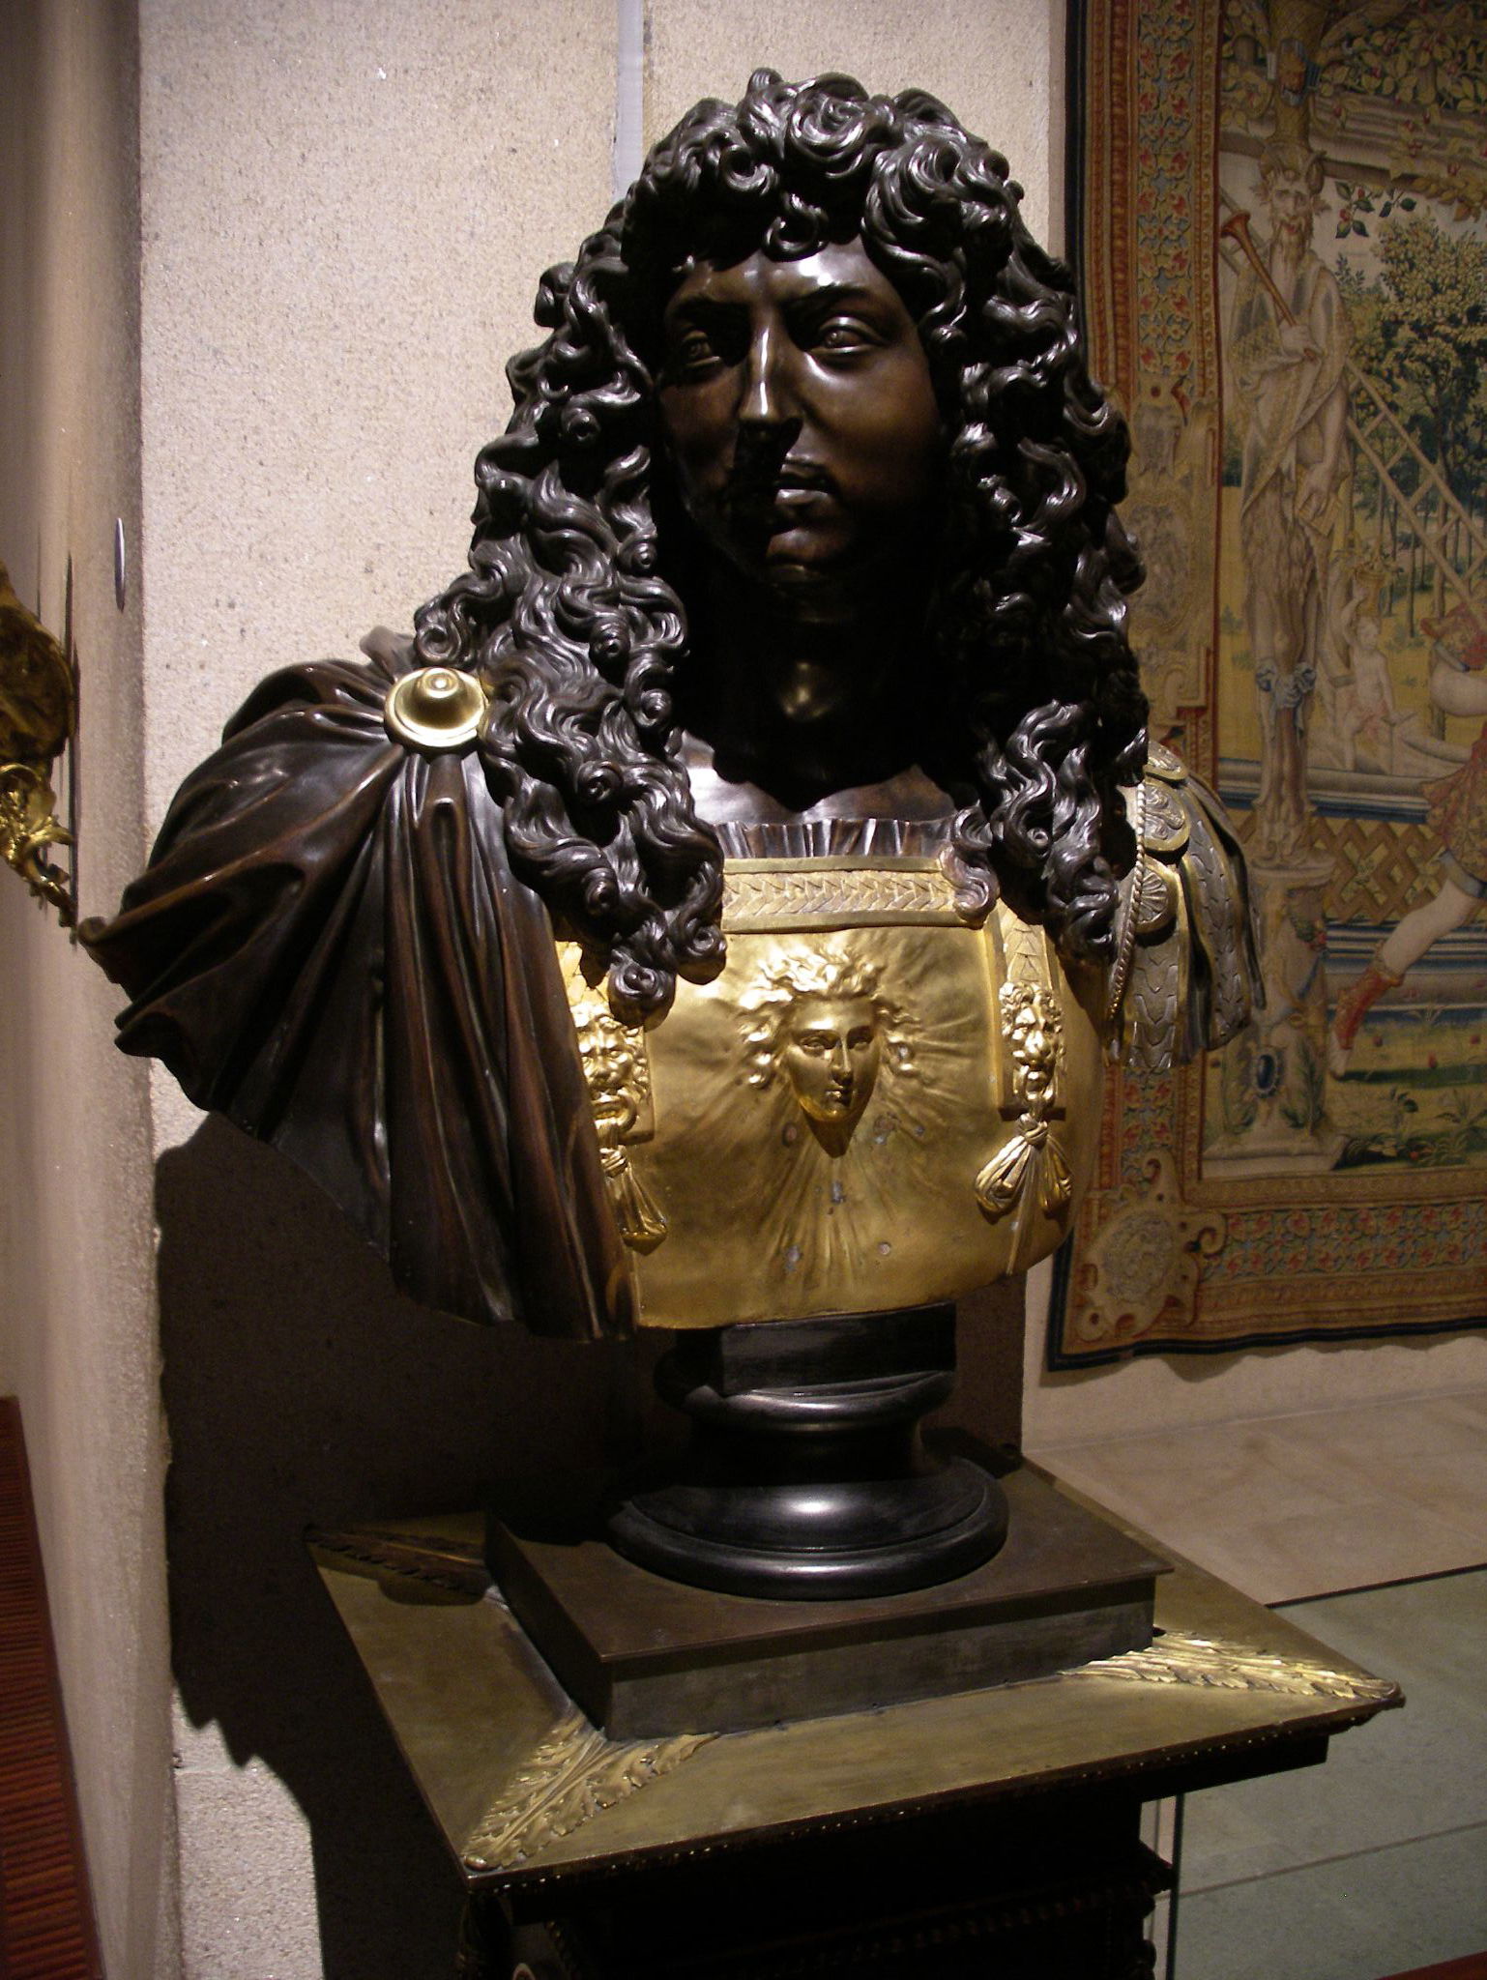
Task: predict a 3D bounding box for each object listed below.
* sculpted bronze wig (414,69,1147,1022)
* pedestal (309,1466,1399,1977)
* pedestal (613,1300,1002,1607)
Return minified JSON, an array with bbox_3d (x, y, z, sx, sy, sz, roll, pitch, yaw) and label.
[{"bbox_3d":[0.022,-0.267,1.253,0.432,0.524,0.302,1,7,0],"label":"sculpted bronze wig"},{"bbox_3d":[0.032,0.863,1.363,0.540,1.076,0.461,-2,7,-21],"label":"pedestal"},{"bbox_3d":[0.040,0.254,1.291,0.244,0.151,0.244,1,7,0],"label":"pedestal"}]

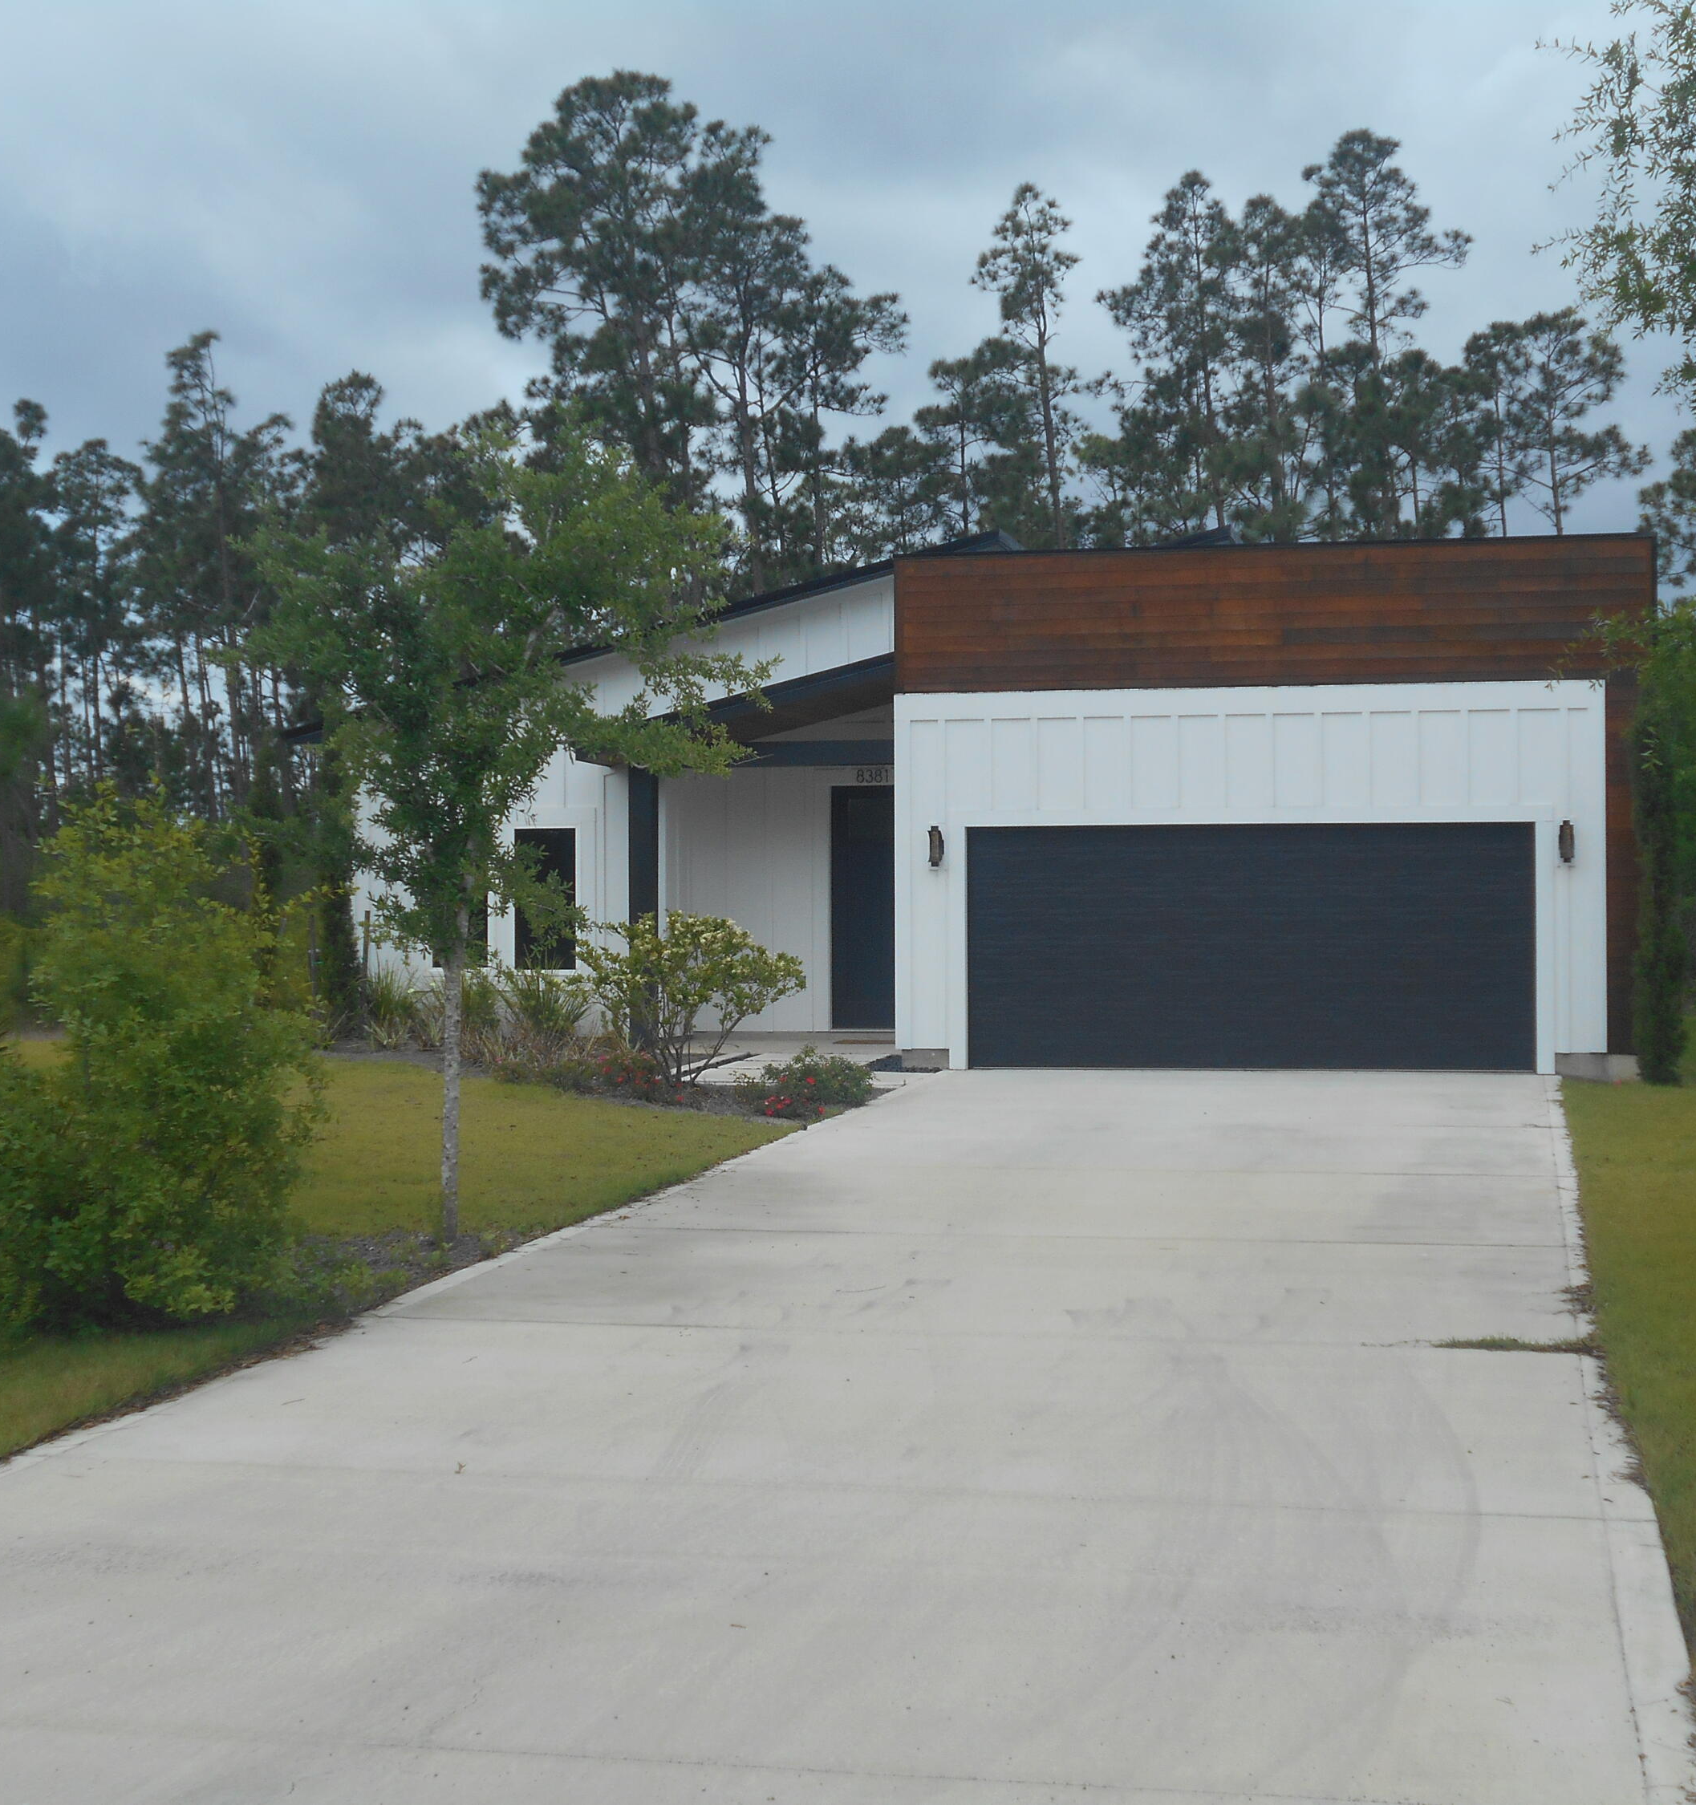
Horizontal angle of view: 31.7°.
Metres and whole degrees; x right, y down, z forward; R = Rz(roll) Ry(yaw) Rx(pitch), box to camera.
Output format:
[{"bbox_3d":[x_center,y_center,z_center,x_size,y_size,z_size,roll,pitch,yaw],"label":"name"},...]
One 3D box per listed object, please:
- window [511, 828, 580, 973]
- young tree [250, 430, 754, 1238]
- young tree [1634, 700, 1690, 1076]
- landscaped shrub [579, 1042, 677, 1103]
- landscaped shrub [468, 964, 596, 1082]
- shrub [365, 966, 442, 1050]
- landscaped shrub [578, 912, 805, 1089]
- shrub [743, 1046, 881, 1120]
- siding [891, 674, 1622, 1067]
[{"bbox_3d":[-2.930,-0.036,29.000,0.640,1.390,0.120,0,0,12],"label":"window"},{"bbox_3d":[-1.800,-0.360,15.600,2.600,4.200,2.500,0,0,0],"label":"young tree"},{"bbox_3d":[6.720,-0.109,24.700,0.460,3.220,0.460,0,0,12],"label":"young tree"},{"bbox_3d":[-1.750,1.320,23.900,0.780,0.450,0.720,0,0,12],"label":"landscaped shrub"},{"bbox_3d":[-2.860,1.045,27.000,1.170,1.000,1.050,0,0,12],"label":"landscaped shrub"},{"bbox_3d":[-4.190,0.993,28.200,0.740,0.780,0.700,0,0,12],"label":"shrub"},{"bbox_3d":[-1.290,0.812,24.600,1.820,1.430,1.600,0,0,12],"label":"landscaped shrub"},{"bbox_3d":[-0.290,1.330,22.600,1.020,0.500,0.900,0,0,12],"label":"shrub"},{"bbox_3d":[3.397,-0.190,25.780,6.100,3.320,0.170,0,0,12],"label":"siding"}]

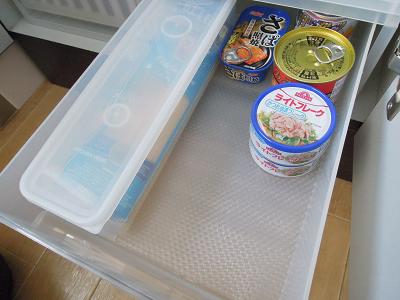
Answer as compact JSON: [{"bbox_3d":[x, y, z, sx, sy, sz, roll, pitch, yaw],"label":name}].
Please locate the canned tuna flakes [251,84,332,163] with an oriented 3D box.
[{"bbox_3d":[0.085,-0.024,0.262,0.074,0.034,0.074,-4,64,7],"label":"canned tuna flakes"}]

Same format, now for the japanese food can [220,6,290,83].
[{"bbox_3d":[0.070,-0.135,0.356,0.064,0.029,0.107,19,69,18],"label":"japanese food can"}]

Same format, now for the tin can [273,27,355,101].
[{"bbox_3d":[0.120,-0.086,0.308,0.077,0.058,0.077,-4,64,7],"label":"tin can"}]

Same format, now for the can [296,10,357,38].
[{"bbox_3d":[0.155,-0.163,0.343,0.071,0.052,0.071,-4,64,7],"label":"can"}]

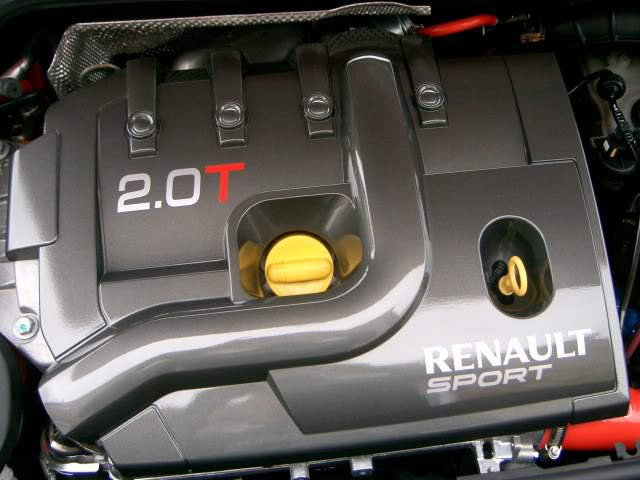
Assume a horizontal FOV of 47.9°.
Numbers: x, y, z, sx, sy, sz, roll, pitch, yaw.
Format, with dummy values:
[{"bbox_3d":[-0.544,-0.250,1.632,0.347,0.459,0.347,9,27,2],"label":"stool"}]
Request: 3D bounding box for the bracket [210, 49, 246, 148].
[{"bbox_3d":[-0.083,-0.126,0.652,0.031,0.021,0.095,-4,68,-6],"label":"bracket"}]

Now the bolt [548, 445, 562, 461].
[{"bbox_3d":[0.215,0.195,0.660,0.011,0.012,0.011,-3,113,9],"label":"bolt"}]

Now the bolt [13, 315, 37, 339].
[{"bbox_3d":[-0.262,0.077,0.640,0.021,0.012,0.021,-4,75,-5],"label":"bolt"}]

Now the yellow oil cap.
[{"bbox_3d":[-0.019,0.025,0.660,0.063,0.032,0.063,1,75,-4],"label":"yellow oil cap"}]

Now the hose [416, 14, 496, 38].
[{"bbox_3d":[0.143,-0.222,0.750,0.086,0.015,0.014,-12,74,-7],"label":"hose"}]

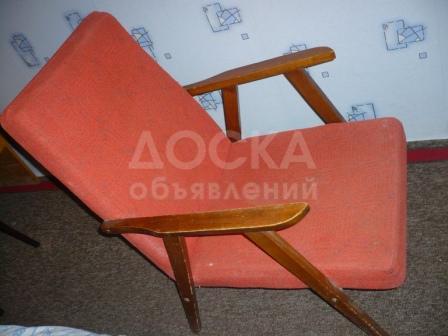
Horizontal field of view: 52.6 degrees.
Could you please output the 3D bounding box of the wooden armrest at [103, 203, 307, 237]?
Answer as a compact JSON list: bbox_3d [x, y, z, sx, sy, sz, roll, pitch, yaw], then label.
[{"bbox_3d":[-0.072,0.131,1.014,0.561,0.028,0.051,-8,45,30],"label":"wooden armrest"}]

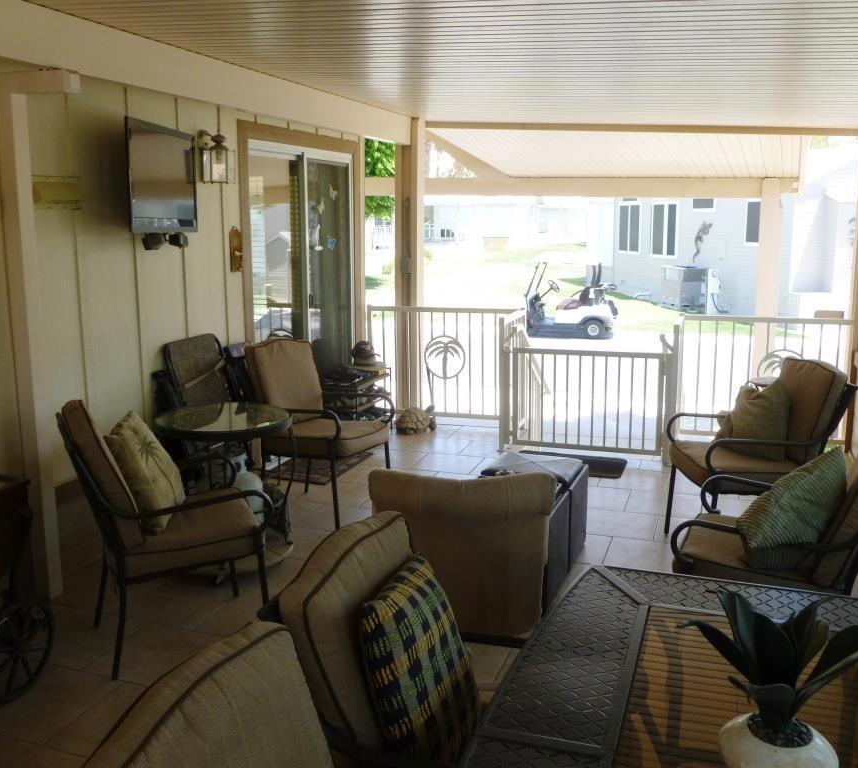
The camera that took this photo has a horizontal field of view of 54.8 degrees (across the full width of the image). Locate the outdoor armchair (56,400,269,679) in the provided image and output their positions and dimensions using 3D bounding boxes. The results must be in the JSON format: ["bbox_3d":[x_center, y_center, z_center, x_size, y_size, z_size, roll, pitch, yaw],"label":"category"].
[{"bbox_3d":[-0.997,0.498,3.126,0.729,0.992,0.605,-5,12,-26],"label":"outdoor armchair"}]

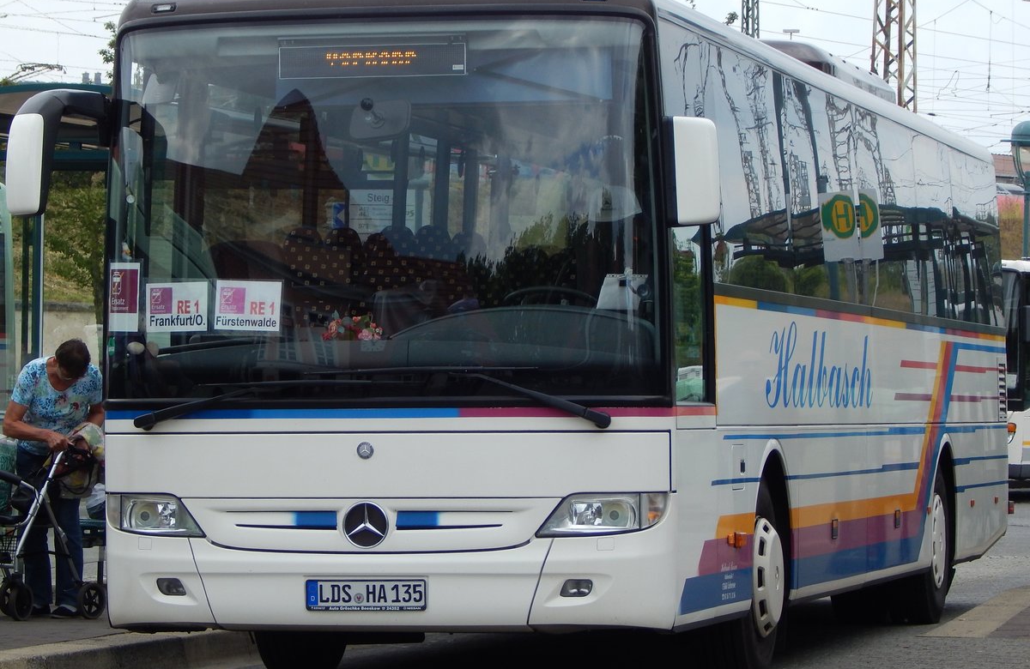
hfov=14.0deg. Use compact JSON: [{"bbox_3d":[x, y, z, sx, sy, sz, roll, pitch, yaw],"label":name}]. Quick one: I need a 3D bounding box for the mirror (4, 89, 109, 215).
[{"bbox_3d":[-2.000,-0.795,18.291,0.380,0.540,0.250,-1,-1,24],"label":"mirror"}]

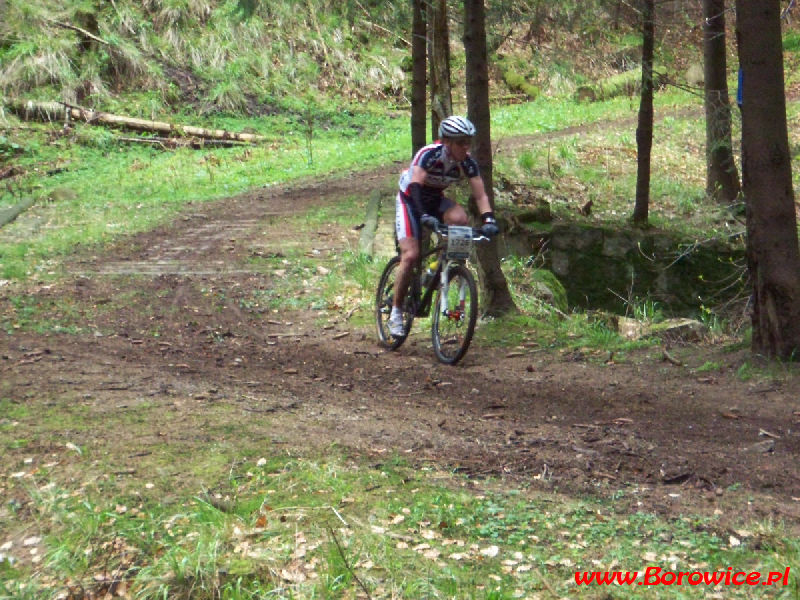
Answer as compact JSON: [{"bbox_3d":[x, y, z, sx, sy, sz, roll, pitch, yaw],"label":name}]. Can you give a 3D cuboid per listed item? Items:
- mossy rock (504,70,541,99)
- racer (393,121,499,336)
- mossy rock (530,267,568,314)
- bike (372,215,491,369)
[{"bbox_3d":[1.800,-3.190,40.000,0.560,0.420,0.450,0,4,0],"label":"mossy rock"},{"bbox_3d":[0.265,-0.500,18.550,0.640,1.540,0.880,1,4,-23],"label":"racer"},{"bbox_3d":[1.200,-0.075,21.700,0.330,0.360,0.340,0,4,0],"label":"mossy rock"},{"bbox_3d":[0.185,-0.100,18.600,0.620,1.000,1.730,2,3,-23],"label":"bike"}]

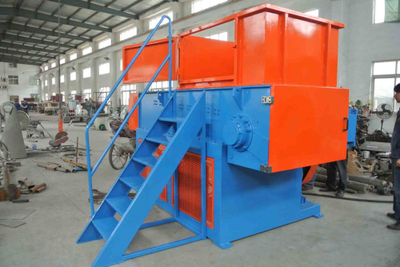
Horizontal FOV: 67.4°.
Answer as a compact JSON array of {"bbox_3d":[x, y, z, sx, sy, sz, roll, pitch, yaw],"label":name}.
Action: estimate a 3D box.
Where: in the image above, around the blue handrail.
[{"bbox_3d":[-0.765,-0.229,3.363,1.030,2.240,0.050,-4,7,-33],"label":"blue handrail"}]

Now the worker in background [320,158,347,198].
[{"bbox_3d":[2.065,0.128,4.760,0.380,1.690,0.480,-4,7,-33],"label":"worker in background"}]

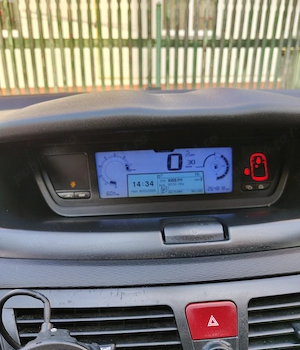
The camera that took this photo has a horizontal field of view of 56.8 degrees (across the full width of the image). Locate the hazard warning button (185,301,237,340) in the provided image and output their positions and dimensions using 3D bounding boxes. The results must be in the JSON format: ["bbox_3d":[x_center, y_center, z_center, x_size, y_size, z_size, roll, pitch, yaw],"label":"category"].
[{"bbox_3d":[0.066,0.154,0.298,0.057,0.037,0.012,-3,-9,-5],"label":"hazard warning button"}]

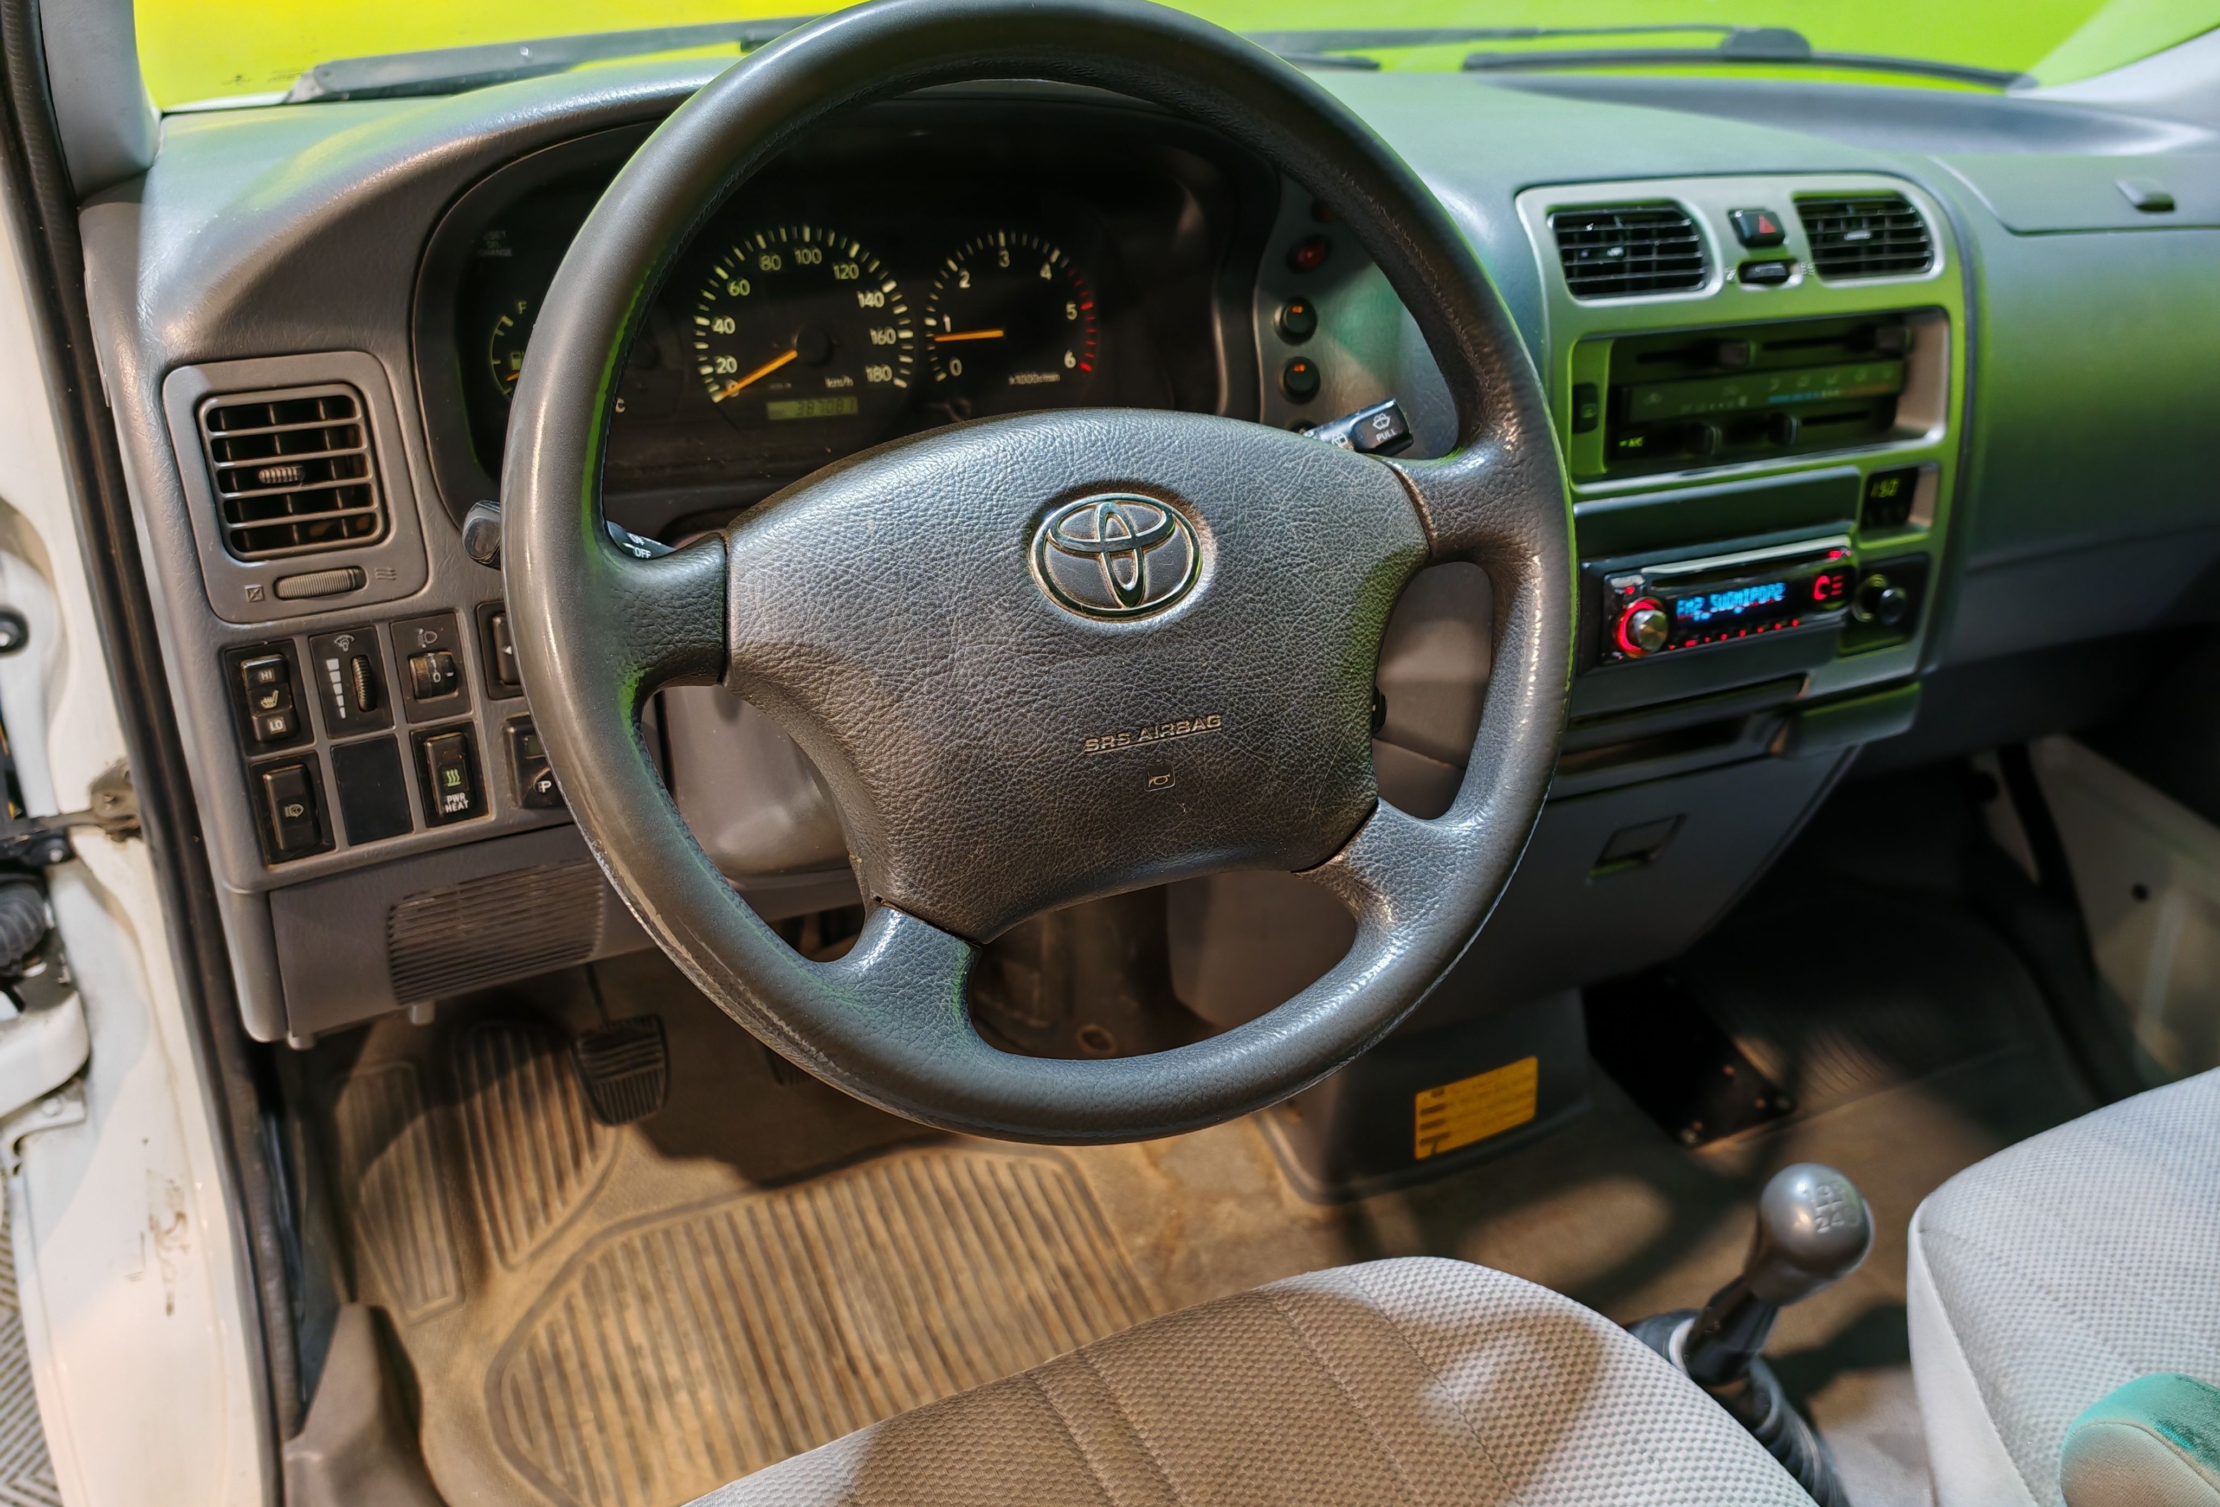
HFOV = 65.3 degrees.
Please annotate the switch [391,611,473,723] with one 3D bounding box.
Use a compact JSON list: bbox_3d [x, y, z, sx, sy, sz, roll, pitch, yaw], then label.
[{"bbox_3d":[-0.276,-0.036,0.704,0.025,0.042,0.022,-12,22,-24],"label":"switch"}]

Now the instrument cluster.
[{"bbox_3d":[-0.095,-0.179,0.713,0.340,0.155,0.080,-12,13,-28],"label":"instrument cluster"}]

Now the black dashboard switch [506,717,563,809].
[{"bbox_3d":[-0.237,0.001,0.734,0.032,0.038,0.025,-12,22,-24],"label":"black dashboard switch"}]

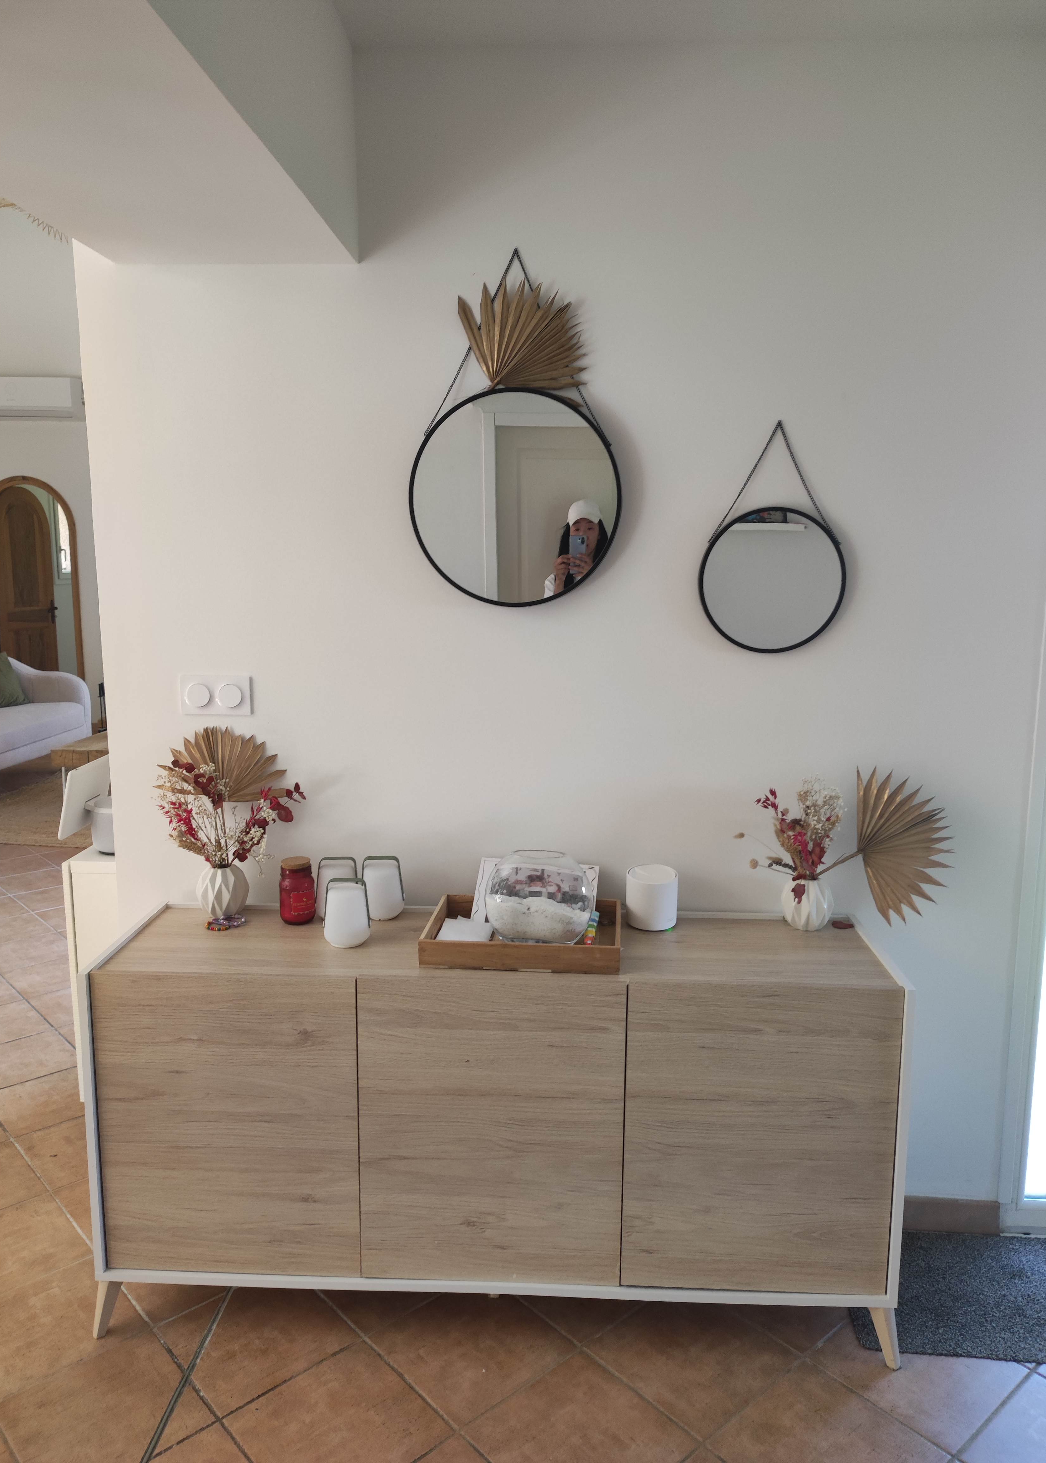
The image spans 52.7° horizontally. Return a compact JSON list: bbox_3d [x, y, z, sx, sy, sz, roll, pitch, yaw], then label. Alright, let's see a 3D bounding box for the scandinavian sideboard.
[{"bbox_3d":[-0.053,0.800,2.207,1.540,0.747,0.440,1,8,3],"label":"scandinavian sideboard"}]

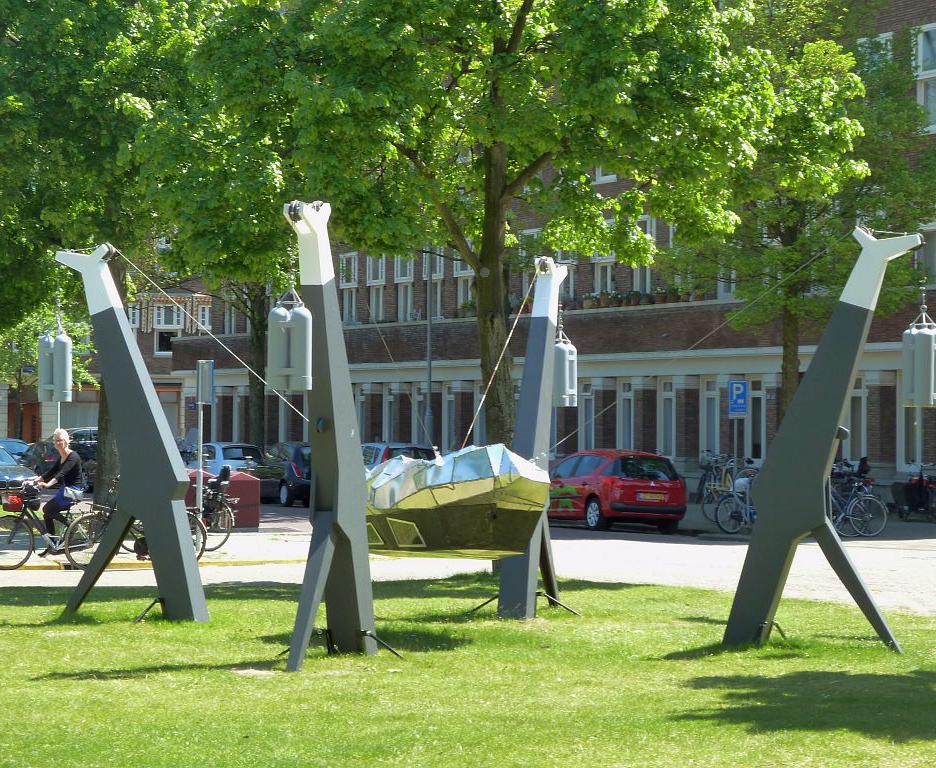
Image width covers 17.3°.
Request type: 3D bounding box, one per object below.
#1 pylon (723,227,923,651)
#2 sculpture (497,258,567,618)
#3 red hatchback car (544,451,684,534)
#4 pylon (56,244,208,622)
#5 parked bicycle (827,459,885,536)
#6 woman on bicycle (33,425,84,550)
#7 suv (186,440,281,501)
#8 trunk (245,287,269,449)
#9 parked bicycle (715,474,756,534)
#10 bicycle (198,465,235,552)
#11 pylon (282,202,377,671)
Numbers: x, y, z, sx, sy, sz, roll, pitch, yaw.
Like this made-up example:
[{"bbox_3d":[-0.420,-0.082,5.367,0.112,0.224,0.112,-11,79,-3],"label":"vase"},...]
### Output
[{"bbox_3d":[3.141,0.476,27.099,1.740,3.660,0.300,0,-1,16],"label":"pylon"},{"bbox_3d":[0.701,0.524,31.541,0.300,3.660,1.740,0,-1,18],"label":"sculpture"},{"bbox_3d":[2.340,1.930,56.400,1.750,1.510,4.150,1,-1,-25],"label":"red hatchback car"},{"bbox_3d":[-3.305,0.464,30.171,1.740,3.660,0.300,0,-1,30],"label":"pylon"},{"bbox_3d":[6.324,2.030,52.261,1.800,1.150,0.600,0,-1,-24],"label":"parked bicycle"},{"bbox_3d":[-5.330,1.420,40.000,0.700,1.640,0.500,0,-1,-13],"label":"woman on bicycle"},{"bbox_3d":[-6.400,2.140,77.300,1.680,1.480,3.800,1,-1,-24],"label":"suv"},{"bbox_3d":[-5.384,0.134,78.503,0.500,5.200,0.500,0,-1,6],"label":"trunk"},{"bbox_3d":[5.050,2.120,55.200,1.750,1.100,0.600,1,-1,-40],"label":"parked bicycle"},{"bbox_3d":[-4.115,1.753,42.942,1.800,1.200,0.600,0,-1,-26],"label":"bicycle"},{"bbox_3d":[-1.090,0.420,24.800,0.270,3.650,1.800,0,-1,15],"label":"pylon"}]

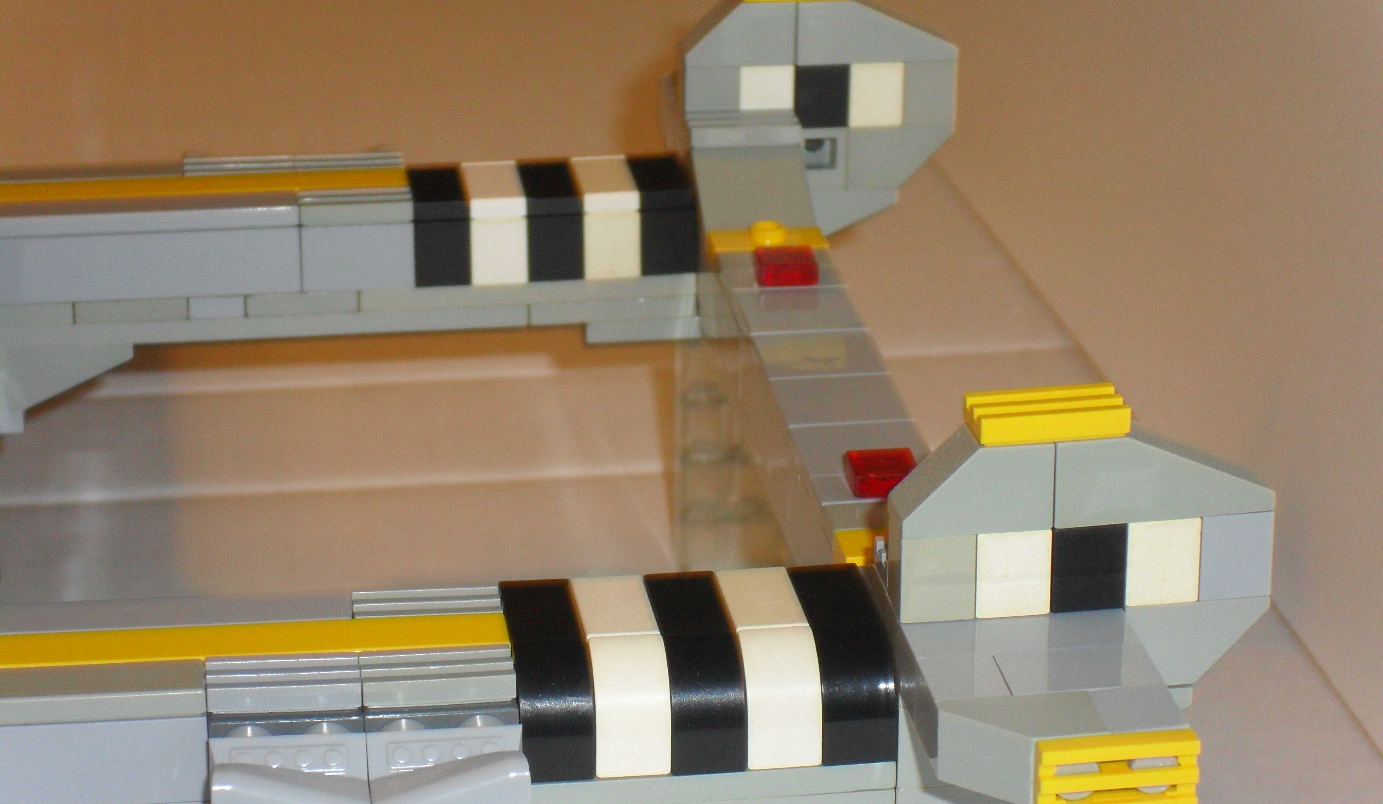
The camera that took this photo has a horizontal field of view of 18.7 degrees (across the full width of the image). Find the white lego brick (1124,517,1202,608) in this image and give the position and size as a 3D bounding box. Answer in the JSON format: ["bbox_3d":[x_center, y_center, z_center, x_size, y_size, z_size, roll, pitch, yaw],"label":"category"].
[{"bbox_3d":[0.049,0.016,0.445,0.008,0.010,0.008,-3,22,-8],"label":"white lego brick"}]

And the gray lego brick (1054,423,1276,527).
[{"bbox_3d":[0.049,0.007,0.441,0.024,0.010,0.008,-3,22,-8],"label":"gray lego brick"}]

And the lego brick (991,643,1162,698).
[{"bbox_3d":[0.040,0.031,0.432,0.016,0.008,0.010,-3,22,-8],"label":"lego brick"}]

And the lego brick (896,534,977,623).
[{"bbox_3d":[0.026,0.017,0.444,0.008,0.010,0.008,-4,21,-7],"label":"lego brick"}]

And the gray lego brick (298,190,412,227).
[{"bbox_3d":[-0.047,-0.027,0.590,0.016,0.003,0.008,-3,21,-7],"label":"gray lego brick"}]

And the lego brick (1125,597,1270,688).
[{"bbox_3d":[0.053,0.024,0.451,0.016,0.010,0.008,-4,21,-7],"label":"lego brick"}]

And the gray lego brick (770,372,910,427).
[{"bbox_3d":[0.019,0.001,0.524,0.016,0.003,0.016,-3,22,-8],"label":"gray lego brick"}]

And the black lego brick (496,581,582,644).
[{"bbox_3d":[-0.016,0.024,0.454,0.008,0.003,0.016,-3,22,-7],"label":"black lego brick"}]

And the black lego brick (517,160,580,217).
[{"bbox_3d":[-0.020,-0.030,0.597,0.008,0.003,0.016,-3,21,-7],"label":"black lego brick"}]

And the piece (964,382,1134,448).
[{"bbox_3d":[0.037,0.001,0.436,0.016,0.003,0.008,-3,21,-7],"label":"piece"}]

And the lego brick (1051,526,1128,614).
[{"bbox_3d":[0.041,0.016,0.446,0.008,0.010,0.008,-4,21,-7],"label":"lego brick"}]

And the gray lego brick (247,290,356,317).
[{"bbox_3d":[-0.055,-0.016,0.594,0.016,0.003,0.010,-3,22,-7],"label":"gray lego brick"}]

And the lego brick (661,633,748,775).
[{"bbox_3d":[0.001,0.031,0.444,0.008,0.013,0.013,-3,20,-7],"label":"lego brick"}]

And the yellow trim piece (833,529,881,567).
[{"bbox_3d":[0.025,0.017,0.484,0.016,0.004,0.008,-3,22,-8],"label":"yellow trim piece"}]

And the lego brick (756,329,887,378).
[{"bbox_3d":[0.017,-0.005,0.541,0.016,0.003,0.016,-3,22,-8],"label":"lego brick"}]

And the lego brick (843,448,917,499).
[{"bbox_3d":[0.023,0.009,0.497,0.008,0.003,0.008,-3,22,-8],"label":"lego brick"}]

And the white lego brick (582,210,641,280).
[{"bbox_3d":[-0.012,-0.024,0.598,0.008,0.010,0.008,-3,22,-8],"label":"white lego brick"}]

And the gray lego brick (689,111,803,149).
[{"bbox_3d":[0.007,-0.039,0.598,0.016,0.003,0.008,-2,21,-7],"label":"gray lego brick"}]

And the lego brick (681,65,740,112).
[{"bbox_3d":[0.003,-0.045,0.612,0.008,0.010,0.008,-2,21,-7],"label":"lego brick"}]

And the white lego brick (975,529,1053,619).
[{"bbox_3d":[0.033,0.017,0.445,0.008,0.010,0.008,-4,21,-7],"label":"white lego brick"}]

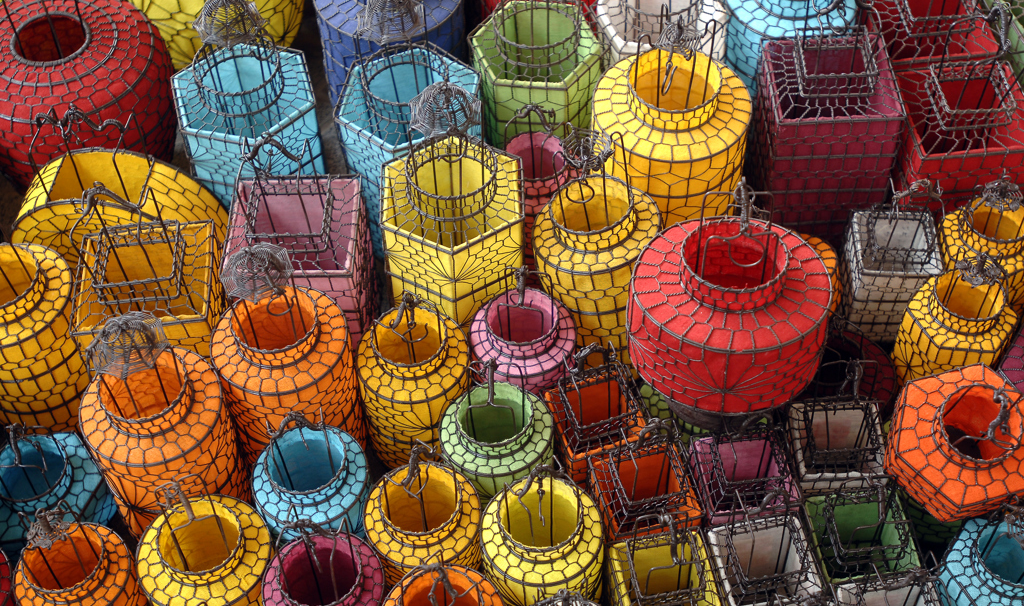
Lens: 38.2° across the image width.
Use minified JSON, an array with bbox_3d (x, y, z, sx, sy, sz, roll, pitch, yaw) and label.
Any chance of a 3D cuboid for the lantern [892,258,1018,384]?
[{"bbox_3d":[0.549,0.041,1.831,0.132,0.281,0.114,4,52,5],"label":"lantern"}]

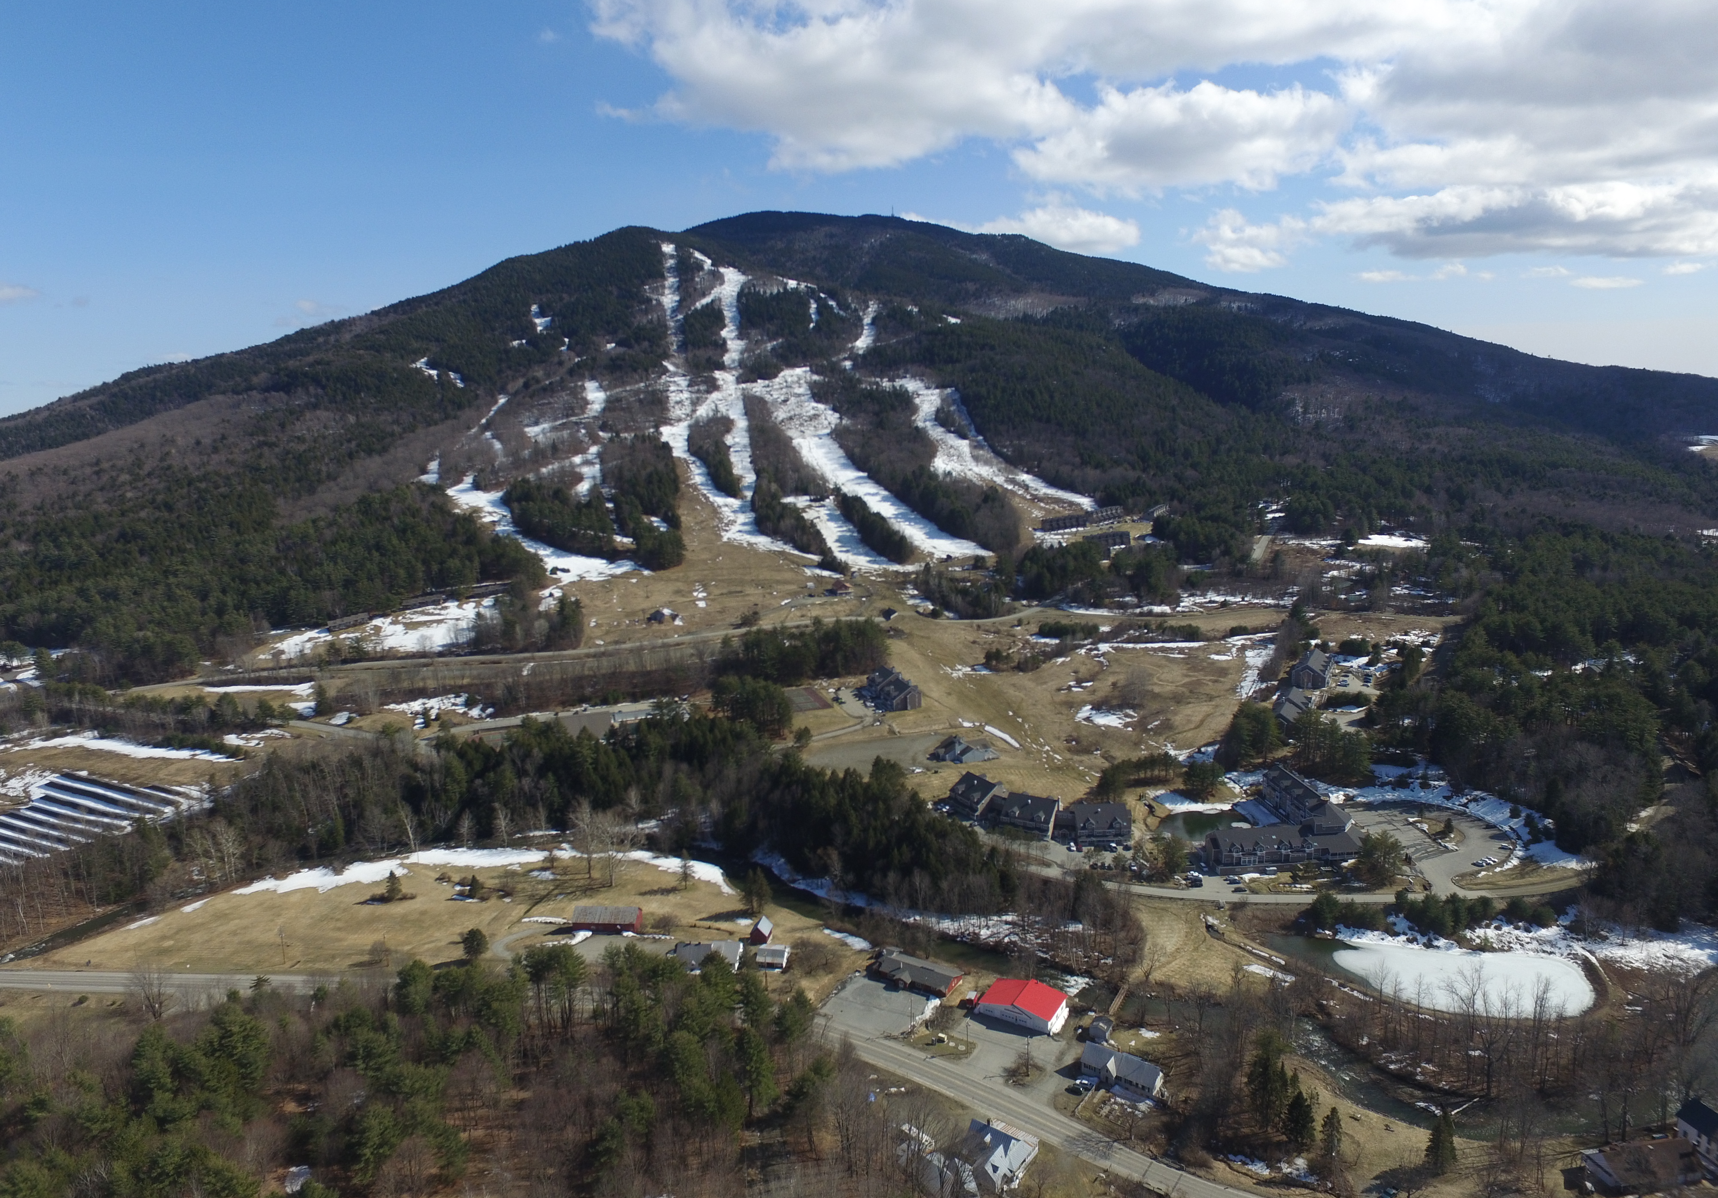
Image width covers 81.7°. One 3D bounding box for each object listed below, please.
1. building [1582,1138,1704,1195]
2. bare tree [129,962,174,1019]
[{"bbox_3d":[158.800,114.310,201.360,19.000,5.200,9.300,-1,9,-8],"label":"building"},{"bbox_3d":[-180.930,101.540,254.510,9.000,13.800,9.000,0,9,0],"label":"bare tree"}]

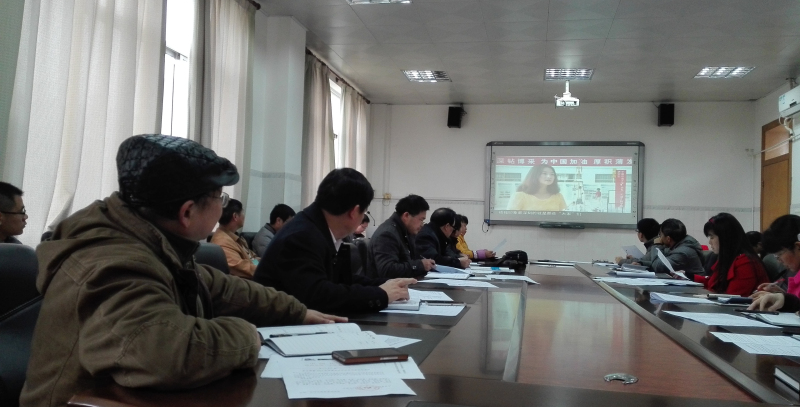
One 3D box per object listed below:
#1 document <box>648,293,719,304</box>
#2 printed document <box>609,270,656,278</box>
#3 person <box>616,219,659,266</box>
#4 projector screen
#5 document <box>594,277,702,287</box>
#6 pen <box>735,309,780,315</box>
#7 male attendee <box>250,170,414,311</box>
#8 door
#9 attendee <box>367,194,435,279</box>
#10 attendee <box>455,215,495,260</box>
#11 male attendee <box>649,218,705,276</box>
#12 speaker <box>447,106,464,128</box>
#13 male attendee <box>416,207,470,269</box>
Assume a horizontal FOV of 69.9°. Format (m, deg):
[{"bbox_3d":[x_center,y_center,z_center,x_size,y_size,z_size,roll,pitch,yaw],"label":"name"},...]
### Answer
[{"bbox_3d":[1.121,0.377,2.269,0.210,0.022,0.250,2,-3,13],"label":"document"},{"bbox_3d":[1.542,0.463,3.801,0.275,0.030,0.210,2,-3,13],"label":"printed document"},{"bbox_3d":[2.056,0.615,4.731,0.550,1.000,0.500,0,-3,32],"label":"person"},{"bbox_3d":[2.480,-0.301,8.702,2.307,1.312,0.070,2,-3,13],"label":"projector screen"},{"bbox_3d":[1.385,0.437,3.191,0.490,0.012,0.300,2,-3,5],"label":"document"},{"bbox_3d":[1.188,0.363,1.905,0.135,0.012,0.012,1,-3,29],"label":"pen"},{"bbox_3d":[-0.232,0.470,1.938,0.640,1.192,0.530,2,-3,5],"label":"male attendee"},{"bbox_3d":[4.948,0.219,7.491,0.080,2.651,0.950,2,-3,13],"label":"door"},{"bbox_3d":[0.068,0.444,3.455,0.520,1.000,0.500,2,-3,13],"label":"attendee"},{"bbox_3d":[0.518,0.683,5.104,0.560,1.132,0.460,2,-3,8],"label":"attendee"},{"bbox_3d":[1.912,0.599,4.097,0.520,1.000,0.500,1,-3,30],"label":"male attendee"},{"bbox_3d":[0.852,-1.319,8.843,0.200,0.310,0.200,2,-3,13],"label":"speaker"},{"bbox_3d":[0.228,0.614,4.024,0.560,1.142,0.520,2,-3,3],"label":"male attendee"}]

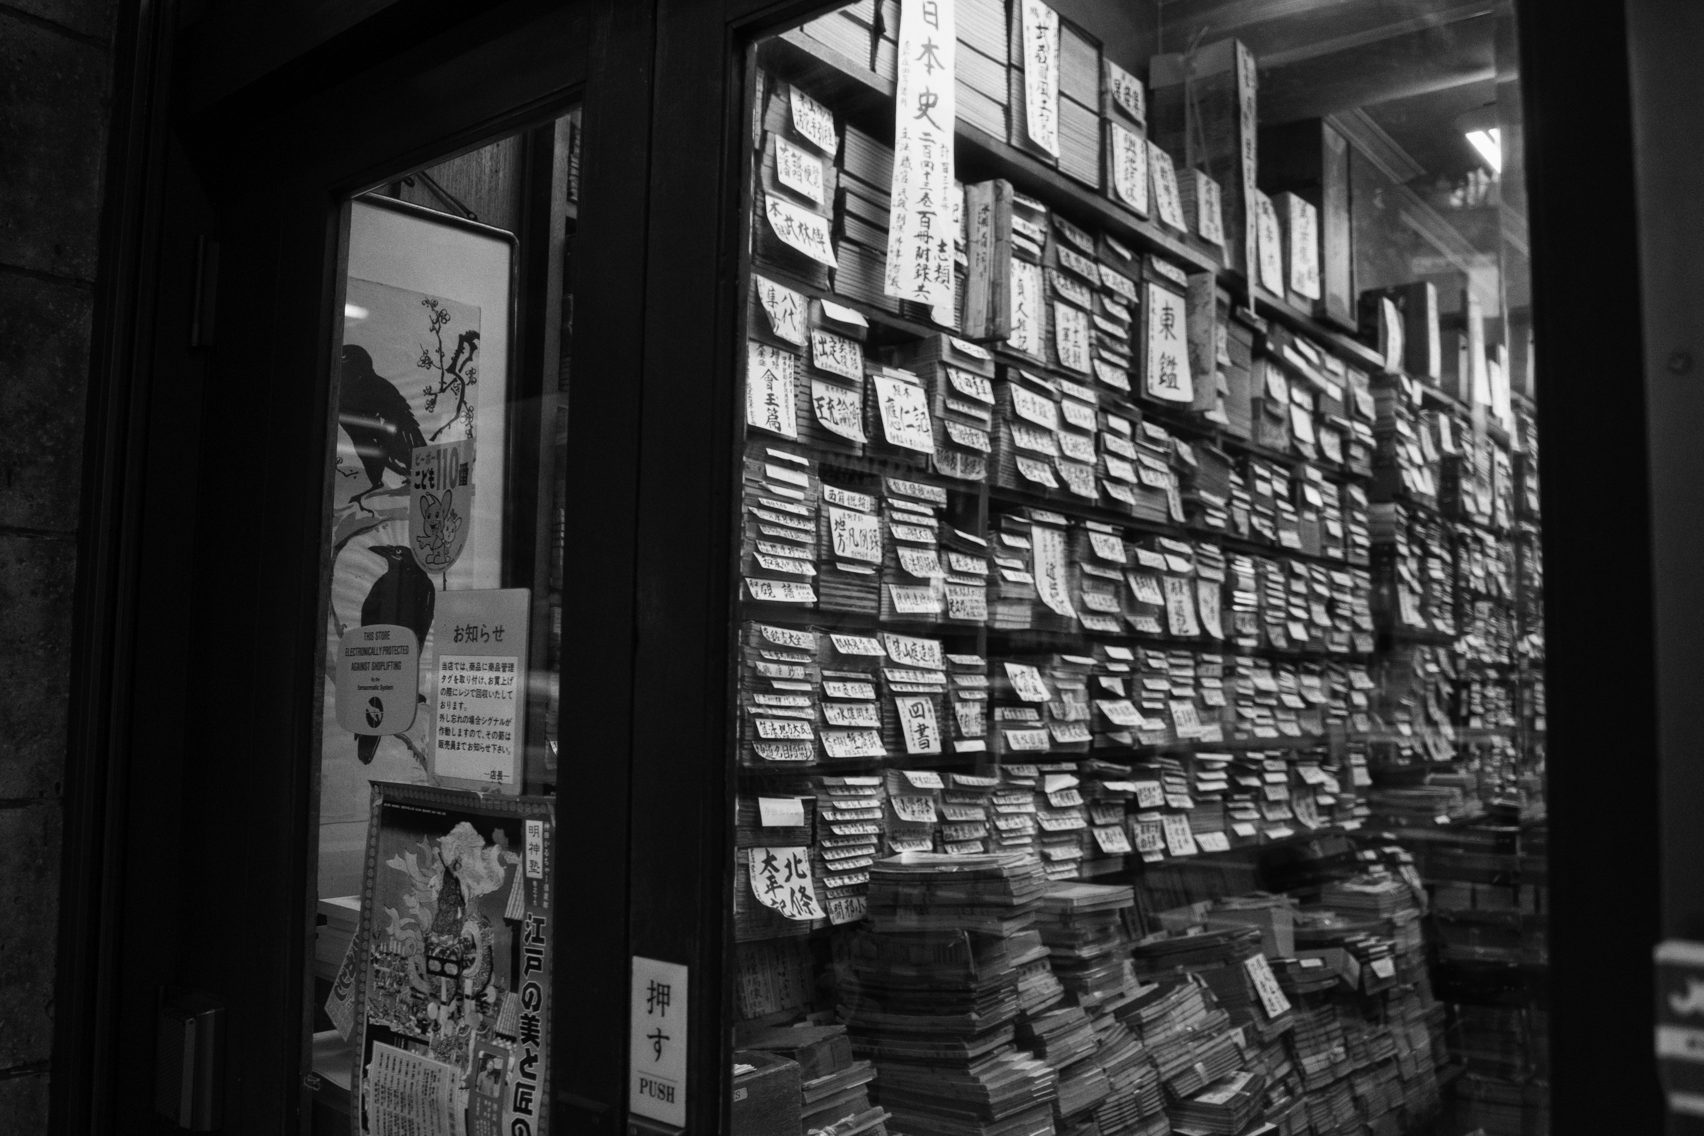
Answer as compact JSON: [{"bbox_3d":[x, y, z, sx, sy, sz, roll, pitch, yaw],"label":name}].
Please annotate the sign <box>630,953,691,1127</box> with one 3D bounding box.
[{"bbox_3d":[-0.176,0.430,1.206,0.070,0.140,0.004,-3,-7,37],"label":"sign"}]

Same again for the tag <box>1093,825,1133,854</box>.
[{"bbox_3d":[0.569,0.591,2.882,0.006,0.057,0.118,-36,-27,33],"label":"tag"}]

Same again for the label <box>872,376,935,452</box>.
[{"bbox_3d":[0.098,-0.277,2.410,0.010,0.130,0.143,-21,-18,38],"label":"label"}]

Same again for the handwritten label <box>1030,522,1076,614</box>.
[{"bbox_3d":[0.425,0.006,2.760,0.025,0.184,0.125,-17,-16,39],"label":"handwritten label"}]

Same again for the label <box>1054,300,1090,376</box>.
[{"bbox_3d":[0.482,-0.498,2.881,0.012,0.142,0.127,-10,-12,40],"label":"label"}]

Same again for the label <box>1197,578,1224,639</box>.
[{"bbox_3d":[0.901,0.105,3.311,0.018,0.143,0.108,-12,-12,40],"label":"label"}]

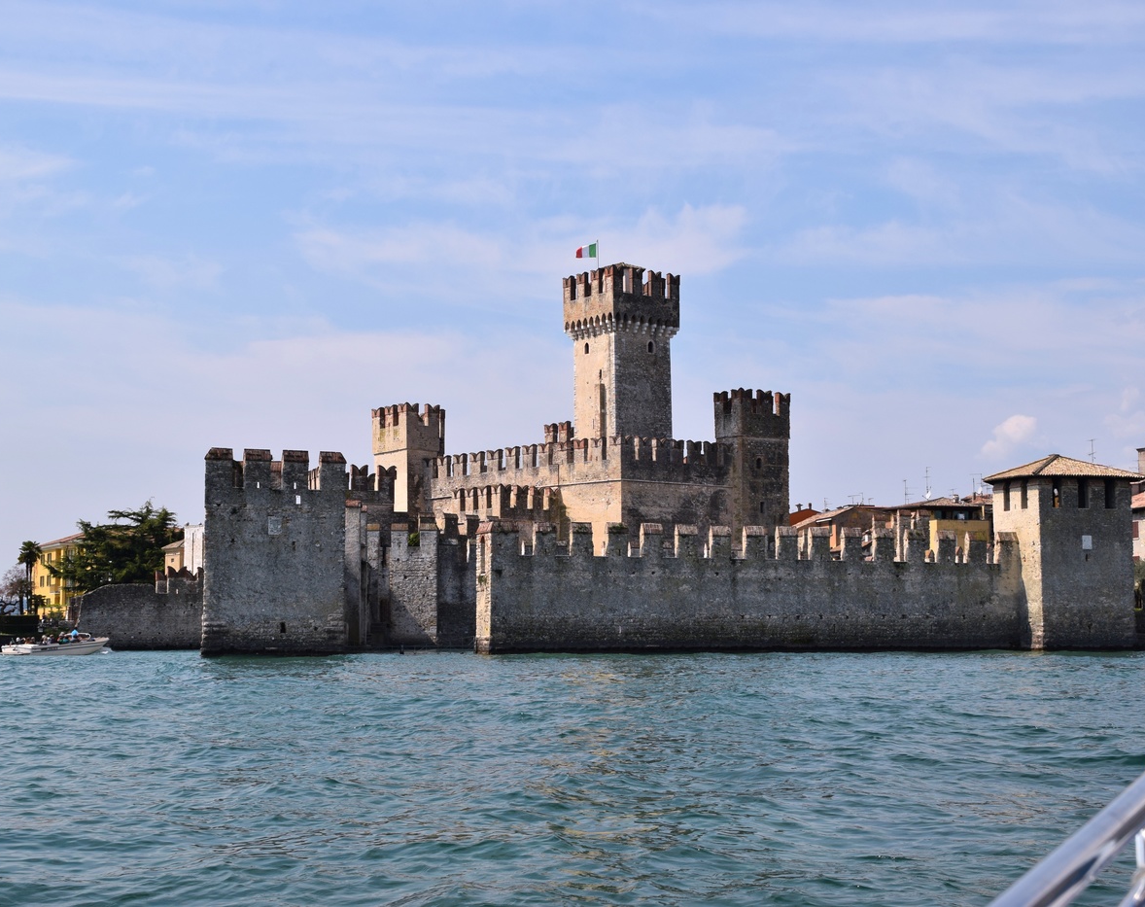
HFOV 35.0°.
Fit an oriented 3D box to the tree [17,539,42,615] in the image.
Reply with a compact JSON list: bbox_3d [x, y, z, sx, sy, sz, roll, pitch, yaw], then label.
[{"bbox_3d":[-50.312,12.135,168.000,2.260,8.160,2.260,2,-5,-17],"label":"tree"}]

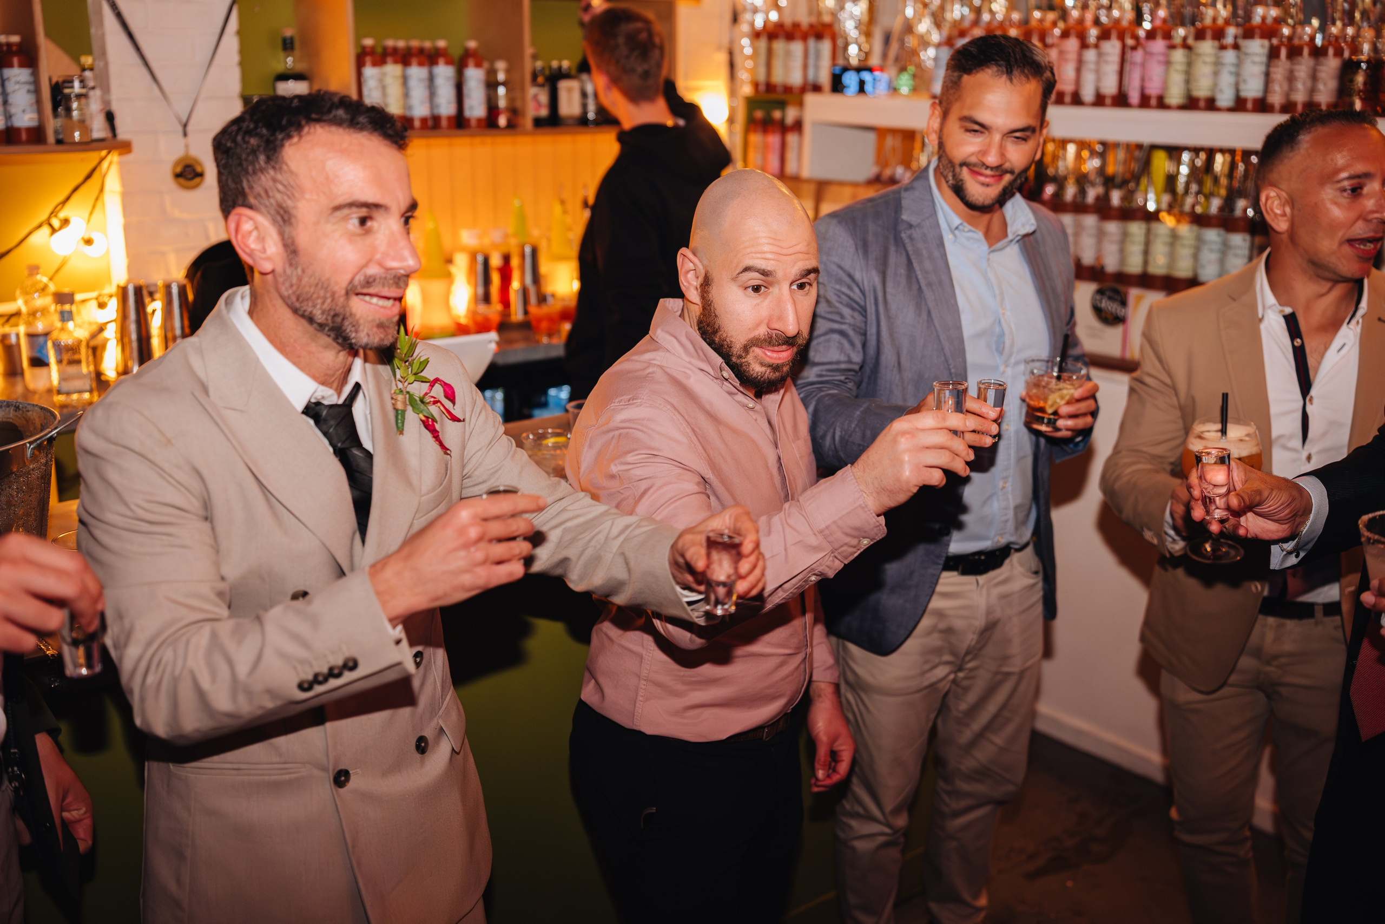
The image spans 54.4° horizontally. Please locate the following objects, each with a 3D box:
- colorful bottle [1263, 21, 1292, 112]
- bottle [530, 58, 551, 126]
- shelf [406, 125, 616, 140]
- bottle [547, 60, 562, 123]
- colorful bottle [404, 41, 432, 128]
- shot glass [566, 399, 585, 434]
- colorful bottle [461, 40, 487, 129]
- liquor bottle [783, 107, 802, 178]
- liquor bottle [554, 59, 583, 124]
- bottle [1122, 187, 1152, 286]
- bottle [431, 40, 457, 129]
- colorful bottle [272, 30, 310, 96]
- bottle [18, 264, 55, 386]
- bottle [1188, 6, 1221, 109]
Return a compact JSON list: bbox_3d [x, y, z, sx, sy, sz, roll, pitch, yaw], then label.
[{"bbox_3d":[1.332,-0.892,3.037,0.052,0.191,0.052,8,18,22],"label":"colorful bottle"},{"bbox_3d":[-0.431,-1.049,3.817,0.056,0.184,0.056,1,17,0],"label":"bottle"},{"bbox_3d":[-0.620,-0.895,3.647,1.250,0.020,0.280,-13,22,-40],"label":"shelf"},{"bbox_3d":[-0.382,-1.022,3.729,0.052,0.173,0.052,1,16,0],"label":"bottle"},{"bbox_3d":[-0.720,-0.987,3.517,0.065,0.225,0.065,1,17,0],"label":"colorful bottle"},{"bbox_3d":[-0.172,-0.054,2.200,0.068,0.078,0.068,-6,18,-22],"label":"shot glass"},{"bbox_3d":[-0.577,-0.993,3.544,0.068,0.225,0.068,1,16,0],"label":"colorful bottle"},{"bbox_3d":[0.325,-1.006,4.246,0.063,0.221,0.063,1,16,0],"label":"liquor bottle"},{"bbox_3d":[-0.355,-1.068,3.898,0.066,0.180,0.066,-14,22,-40],"label":"liquor bottle"},{"bbox_3d":[1.089,-0.539,3.274,0.067,0.232,0.067,-13,22,-40],"label":"bottle"},{"bbox_3d":[-0.660,-1.000,3.570,0.065,0.225,0.065,1,17,0],"label":"bottle"},{"bbox_3d":[-0.970,-0.922,3.258,0.085,0.240,0.085,-13,22,-40],"label":"colorful bottle"},{"bbox_3d":[-1.472,-0.303,3.030,0.083,0.280,0.083,-13,22,-41],"label":"bottle"},{"bbox_3d":[1.210,-0.947,3.160,0.062,0.227,0.062,7,18,19],"label":"bottle"}]

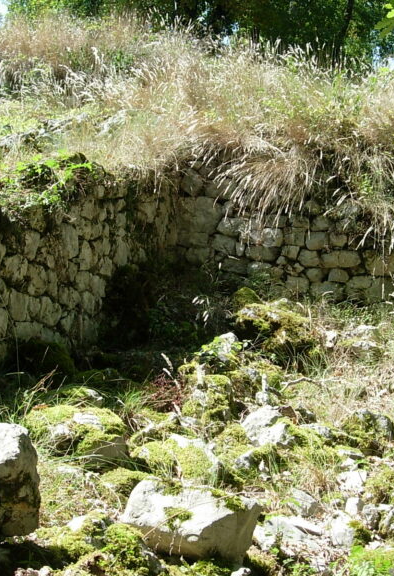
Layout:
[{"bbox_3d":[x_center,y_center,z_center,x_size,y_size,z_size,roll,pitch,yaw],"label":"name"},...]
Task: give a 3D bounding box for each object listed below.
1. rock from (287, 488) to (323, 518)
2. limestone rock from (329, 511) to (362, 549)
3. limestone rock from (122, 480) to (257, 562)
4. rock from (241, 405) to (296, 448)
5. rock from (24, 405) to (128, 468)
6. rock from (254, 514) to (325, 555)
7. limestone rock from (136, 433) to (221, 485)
[{"bbox_3d":[0.476,0.946,3.700,0.150,0.120,0.130,0,8,0],"label":"rock"},{"bbox_3d":[0.595,0.974,3.400,0.135,0.135,0.125,0,8,0],"label":"limestone rock"},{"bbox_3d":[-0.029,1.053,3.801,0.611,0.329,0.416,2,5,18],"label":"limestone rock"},{"bbox_3d":[0.414,0.813,4.901,0.310,0.256,0.263,0,5,0],"label":"rock"},{"bbox_3d":[-0.620,0.757,4.300,0.500,0.290,0.400,-1,8,-10],"label":"rock"},{"bbox_3d":[0.413,1.108,3.780,0.317,0.143,0.254,0,5,0],"label":"rock"},{"bbox_3d":[-0.097,0.921,4.501,0.470,0.238,0.367,1,5,10],"label":"limestone rock"}]

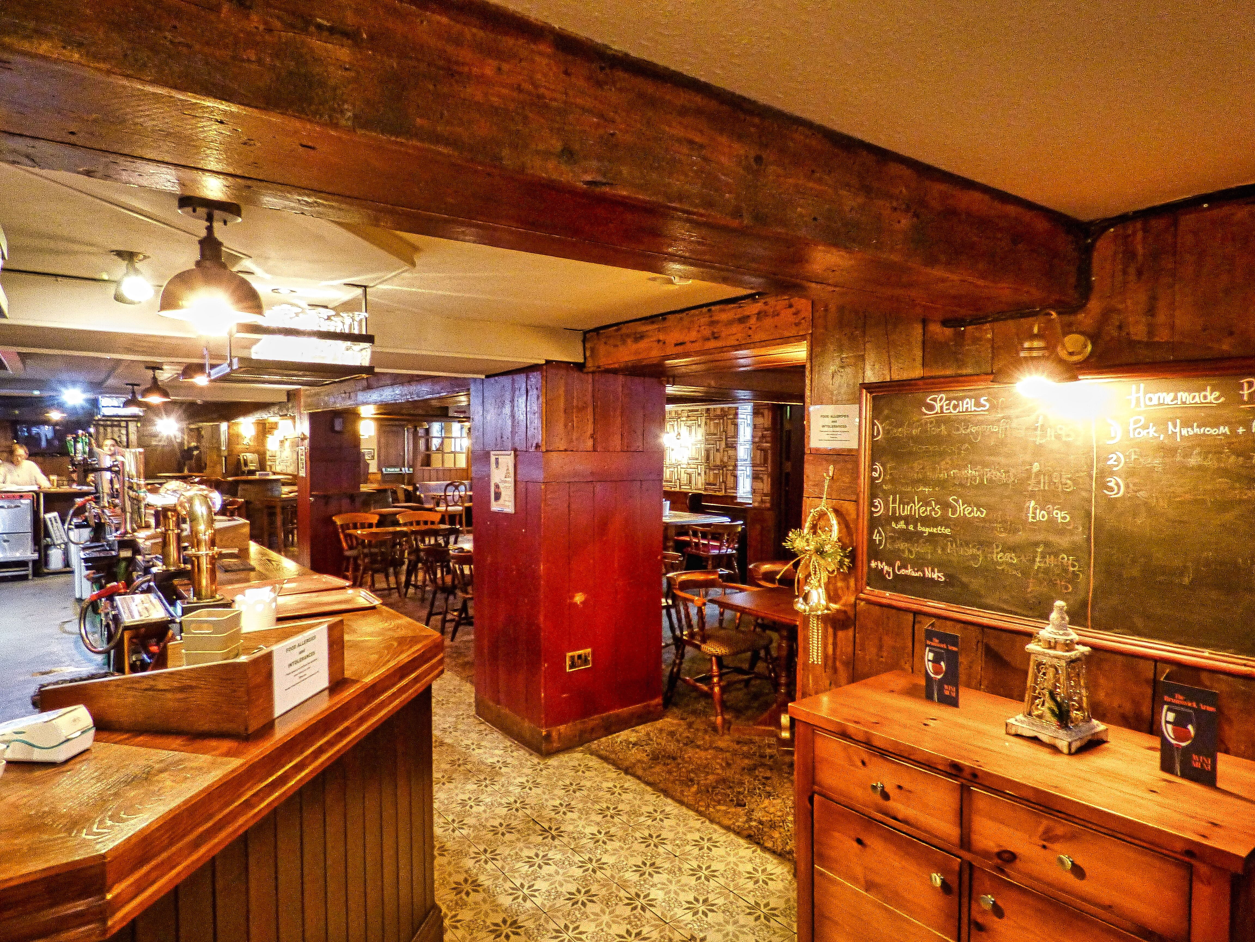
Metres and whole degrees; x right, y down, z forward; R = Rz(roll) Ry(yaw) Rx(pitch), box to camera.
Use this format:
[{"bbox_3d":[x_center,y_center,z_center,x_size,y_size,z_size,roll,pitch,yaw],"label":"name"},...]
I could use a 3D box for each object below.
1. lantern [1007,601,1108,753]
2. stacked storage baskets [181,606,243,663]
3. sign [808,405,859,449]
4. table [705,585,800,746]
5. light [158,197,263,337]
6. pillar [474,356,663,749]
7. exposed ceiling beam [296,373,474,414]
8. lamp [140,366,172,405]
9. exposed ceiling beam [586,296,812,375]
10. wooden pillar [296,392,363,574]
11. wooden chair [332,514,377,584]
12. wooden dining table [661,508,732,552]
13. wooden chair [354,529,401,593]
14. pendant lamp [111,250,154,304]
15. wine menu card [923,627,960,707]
[{"bbox_3d":[1.108,0.512,1.871,0.158,0.354,0.158,-1,2,-31],"label":"lantern"},{"bbox_3d":[-1.040,0.430,1.823,0.108,0.140,0.105,0,2,-5],"label":"stacked storage baskets"},{"bbox_3d":[0.738,-0.158,2.593,0.008,0.152,0.210,-1,2,-38],"label":"sign"},{"bbox_3d":[0.884,1.082,3.962,0.620,0.750,0.680,-1,2,-39],"label":"table"},{"bbox_3d":[-0.947,-0.476,1.650,0.210,0.275,0.210,0,2,0],"label":"light"},{"bbox_3d":[-0.339,0.441,4.196,0.806,1.972,0.752,-1,2,-38],"label":"pillar"},{"bbox_3d":[-2.023,-0.714,6.339,0.340,0.225,4.758,-1,2,-38],"label":"exposed ceiling beam"},{"bbox_3d":[-3.483,-0.640,5.350,0.205,0.260,0.205,0,2,0],"label":"lamp"},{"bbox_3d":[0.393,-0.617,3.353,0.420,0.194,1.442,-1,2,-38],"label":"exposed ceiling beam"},{"bbox_3d":[-3.459,0.248,8.390,0.560,2.200,0.520,-1,2,-39],"label":"wooden pillar"},{"bbox_3d":[-2.887,0.918,7.778,0.440,0.890,0.460,-1,2,-39],"label":"wooden chair"},{"bbox_3d":[0.483,0.947,8.830,0.850,0.750,1.350,-1,2,-39],"label":"wooden dining table"},{"bbox_3d":[-2.697,0.983,7.827,0.430,0.760,0.440,-1,2,-38],"label":"wooden chair"},{"bbox_3d":[-1.470,-0.577,2.150,0.110,0.165,0.110,1,2,37],"label":"pendant lamp"},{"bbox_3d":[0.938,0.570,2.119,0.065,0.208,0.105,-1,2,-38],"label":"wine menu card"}]

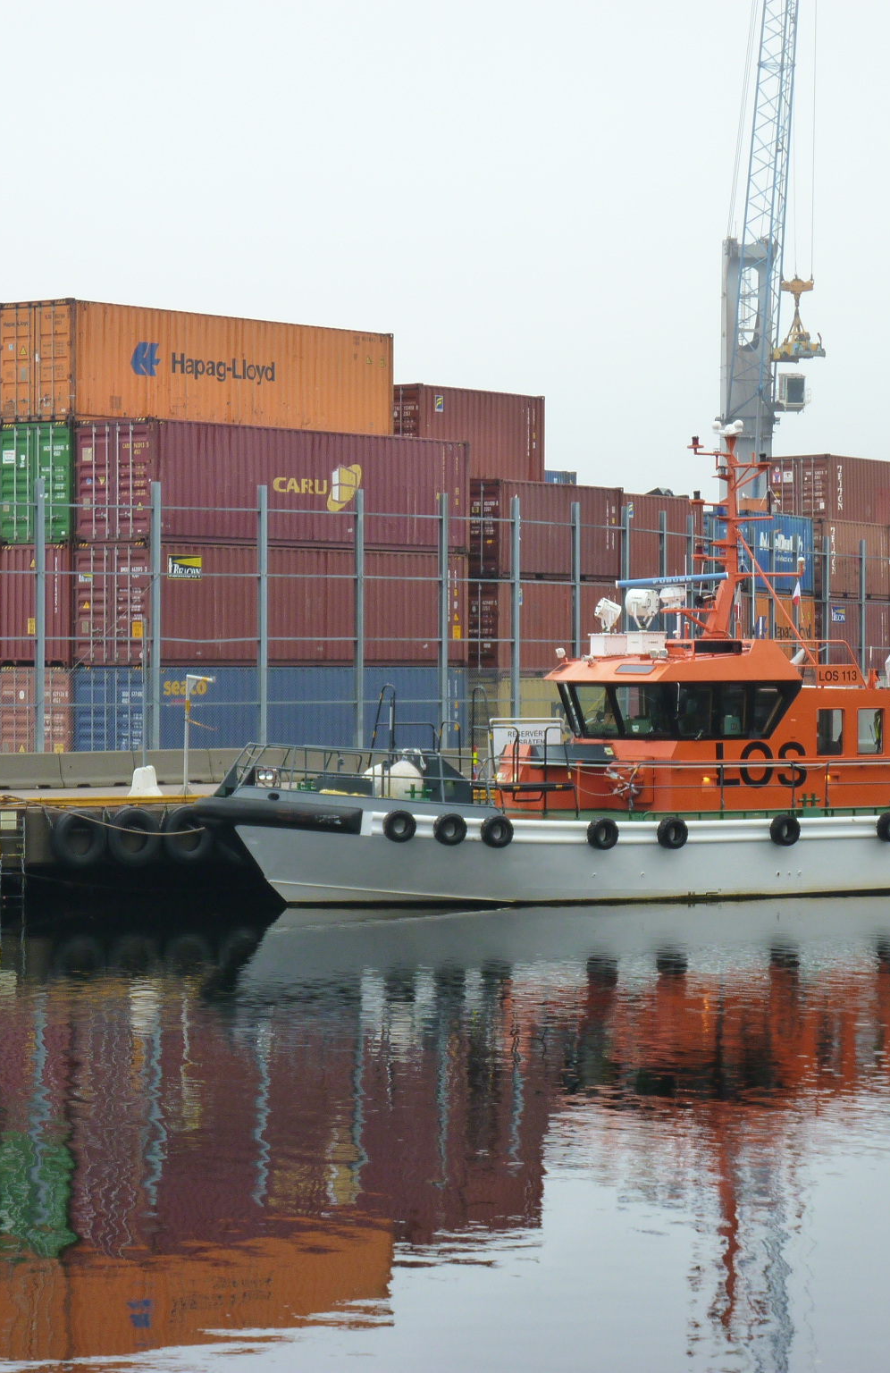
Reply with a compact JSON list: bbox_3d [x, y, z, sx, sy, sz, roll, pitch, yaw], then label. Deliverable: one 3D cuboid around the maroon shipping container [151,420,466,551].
[{"bbox_3d":[-4.071,-4.860,94.630,2.438,2.896,12.192,1,1,38],"label":"maroon shipping container"}]

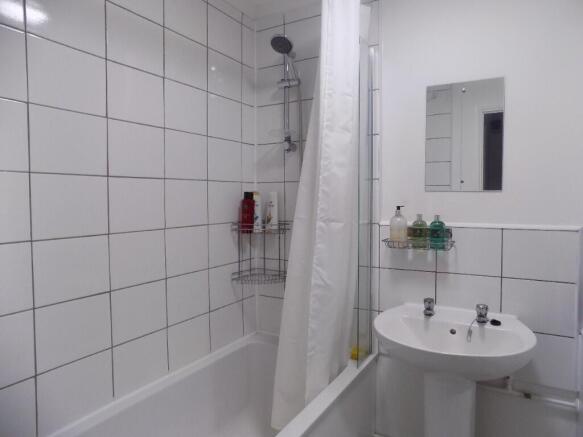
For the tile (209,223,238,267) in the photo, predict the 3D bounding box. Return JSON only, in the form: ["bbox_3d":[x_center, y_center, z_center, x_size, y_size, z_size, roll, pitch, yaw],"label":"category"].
[{"bbox_3d":[-0.320,0.126,1.893,0.010,0.198,0.248,2,3,30],"label":"tile"}]

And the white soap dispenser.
[{"bbox_3d":[0.461,0.036,1.663,0.072,0.180,0.070,2,4,38],"label":"white soap dispenser"}]

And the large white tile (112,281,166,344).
[{"bbox_3d":[-0.573,0.348,1.471,0.010,0.198,0.248,2,3,30],"label":"large white tile"}]

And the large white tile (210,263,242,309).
[{"bbox_3d":[-0.319,0.325,1.903,0.010,0.198,0.248,2,3,30],"label":"large white tile"}]

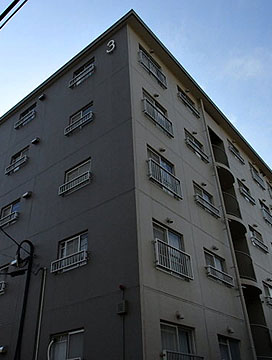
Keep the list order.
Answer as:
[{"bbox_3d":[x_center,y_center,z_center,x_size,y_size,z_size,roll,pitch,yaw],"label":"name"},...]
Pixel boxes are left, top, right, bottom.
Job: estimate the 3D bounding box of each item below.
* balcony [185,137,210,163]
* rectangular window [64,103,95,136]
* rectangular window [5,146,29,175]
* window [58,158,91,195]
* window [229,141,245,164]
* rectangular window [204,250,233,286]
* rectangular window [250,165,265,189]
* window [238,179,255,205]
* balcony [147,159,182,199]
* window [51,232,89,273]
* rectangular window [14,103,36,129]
[{"bbox_3d":[2.579,-1.204,14.733,0.200,0.300,1.760,-26,-40,31],"label":"balcony"},{"bbox_3d":[-2.097,-2.312,13.133,1.420,1.060,0.200,-26,-41,30],"label":"rectangular window"},{"bbox_3d":[-5.099,-0.851,15.091,1.420,1.020,0.200,-26,-41,30],"label":"rectangular window"},{"bbox_3d":[-2.046,-0.086,11.838,1.404,1.019,0.219,-26,-40,30],"label":"window"},{"bbox_3d":[5.575,-1.562,19.411,0.200,1.070,1.550,-26,-41,30],"label":"window"},{"bbox_3d":[2.786,2.977,11.753,0.200,0.990,1.640,-26,-41,30],"label":"rectangular window"},{"bbox_3d":[7.486,-0.216,21.494,0.176,1.418,1.606,-26,-41,30],"label":"rectangular window"},{"bbox_3d":[5.770,0.639,18.191,0.176,0.999,1.620,-26,-41,30],"label":"window"},{"bbox_3d":[0.980,0.005,11.318,0.151,0.717,1.774,-26,-40,30],"label":"balcony"},{"bbox_3d":[-1.977,2.167,10.562,1.520,1.010,0.260,-26,-40,31],"label":"window"},{"bbox_3d":[-5.346,-3.209,17.098,1.530,1.040,0.260,-26,-40,31],"label":"rectangular window"}]

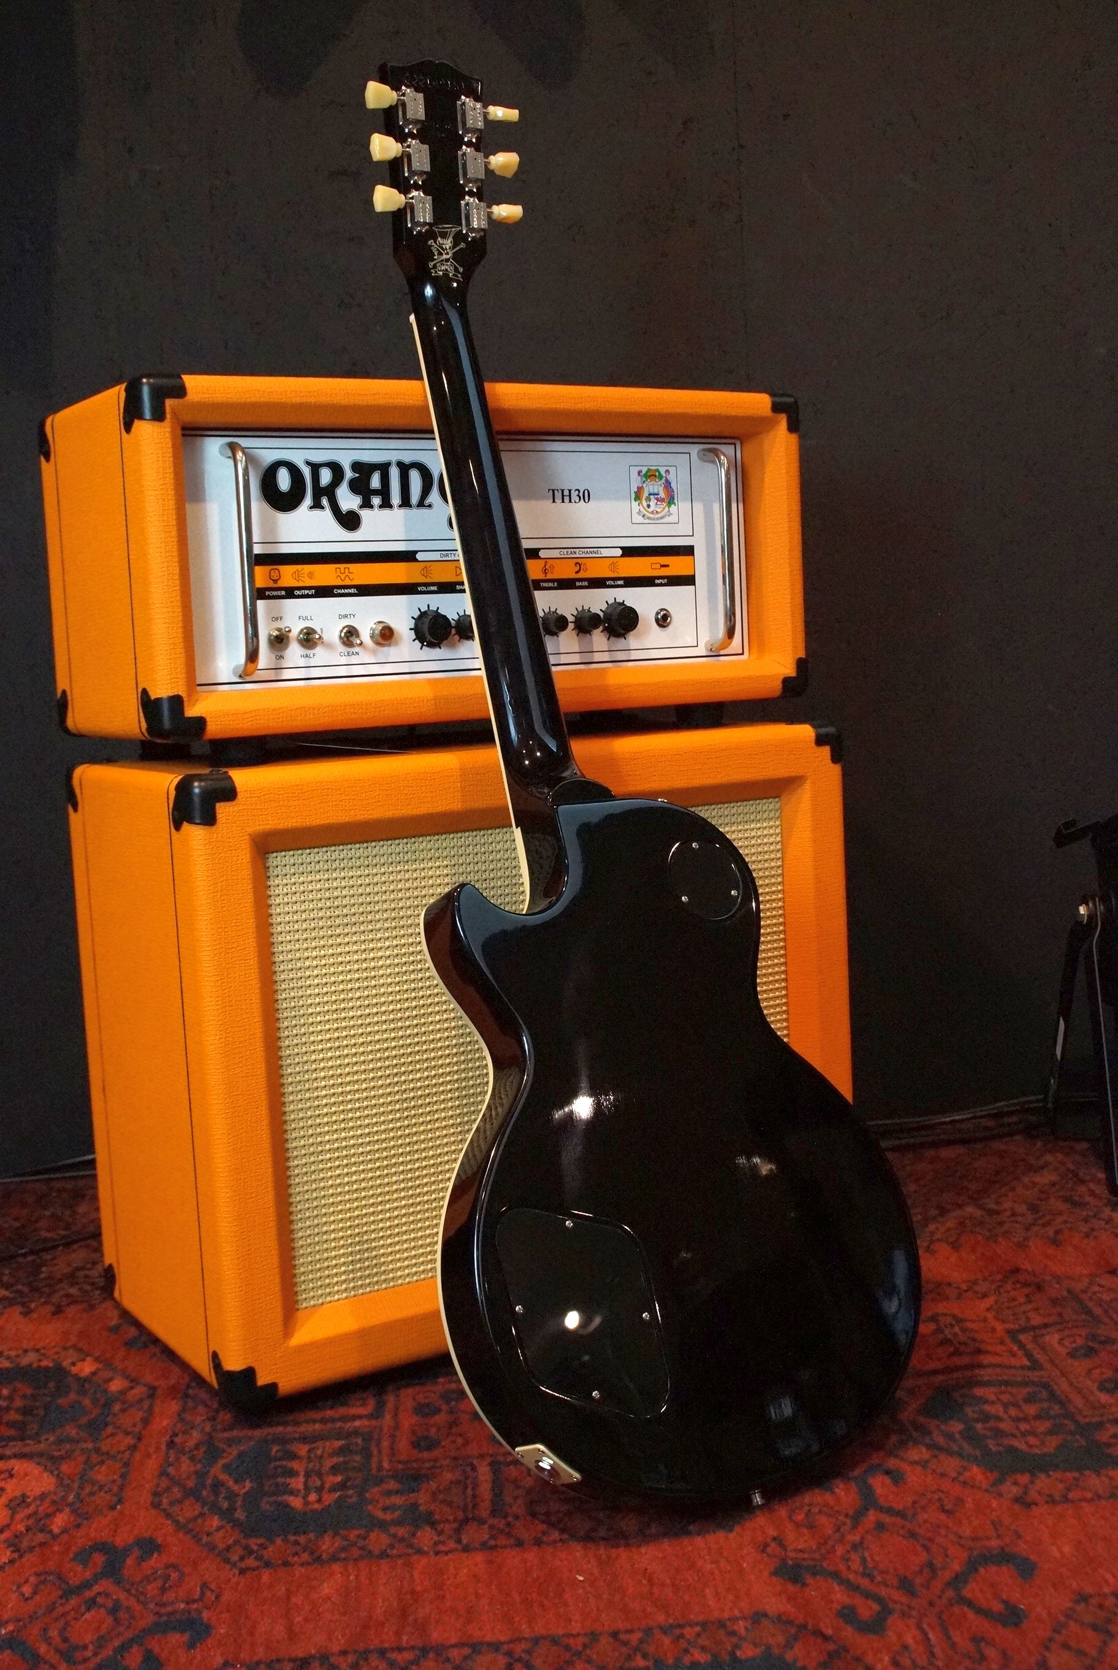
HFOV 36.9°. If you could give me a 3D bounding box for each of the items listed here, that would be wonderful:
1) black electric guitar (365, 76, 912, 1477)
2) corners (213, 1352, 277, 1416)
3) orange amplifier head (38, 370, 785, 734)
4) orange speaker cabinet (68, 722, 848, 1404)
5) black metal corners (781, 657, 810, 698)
[{"bbox_3d":[0.001,-0.076,1.134,0.333,1.010,0.105,-4,-18,-34],"label":"black electric guitar"},{"bbox_3d":[-0.213,0.365,1.145,0.034,0.037,0.038,-6,6,-32],"label":"corners"},{"bbox_3d":[-0.100,-0.221,1.365,0.554,0.247,0.264,-7,8,-31],"label":"orange amplifier head"},{"bbox_3d":[-0.068,0.139,1.371,0.552,0.430,0.291,-6,6,-32],"label":"orange speaker cabinet"},{"bbox_3d":[0.187,-0.133,1.414,0.034,0.037,0.038,-7,8,-31],"label":"black metal corners"}]

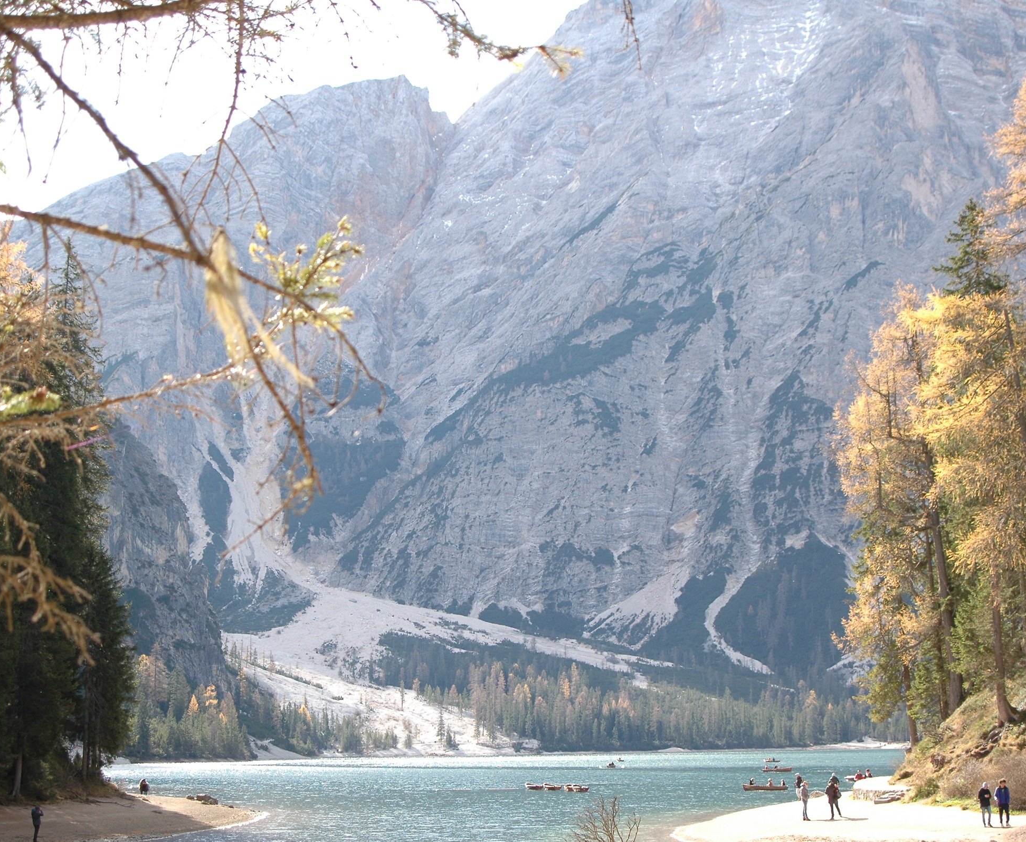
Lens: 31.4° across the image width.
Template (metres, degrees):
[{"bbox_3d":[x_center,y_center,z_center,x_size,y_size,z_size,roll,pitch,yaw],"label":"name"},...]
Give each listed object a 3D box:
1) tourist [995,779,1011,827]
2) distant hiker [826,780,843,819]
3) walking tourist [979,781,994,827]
[{"bbox_3d":[18.293,14.310,68.453,0.530,1.774,0.380,-1,-10,5],"label":"tourist"},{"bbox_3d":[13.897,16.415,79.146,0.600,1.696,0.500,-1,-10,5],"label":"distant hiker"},{"bbox_3d":[17.665,14.366,68.442,0.470,1.654,0.380,3,-10,-18],"label":"walking tourist"}]

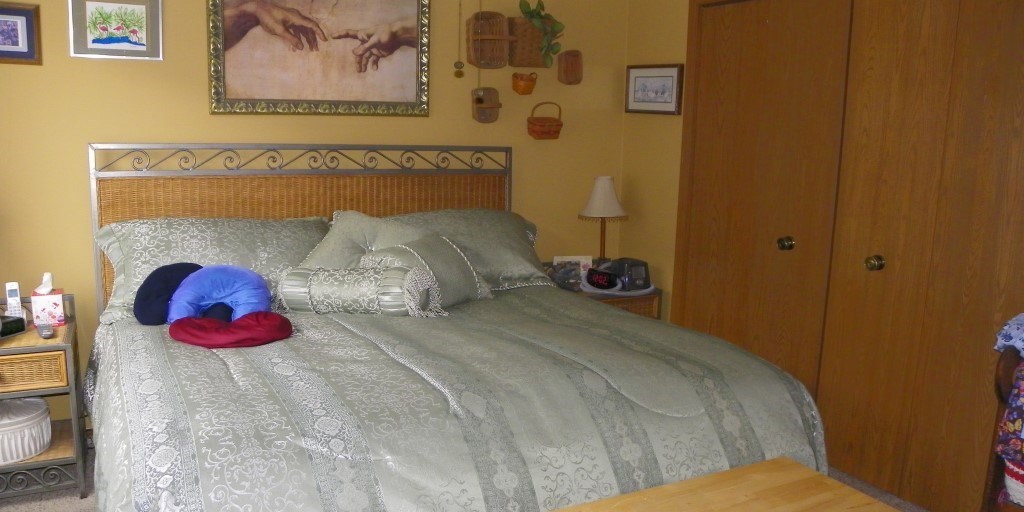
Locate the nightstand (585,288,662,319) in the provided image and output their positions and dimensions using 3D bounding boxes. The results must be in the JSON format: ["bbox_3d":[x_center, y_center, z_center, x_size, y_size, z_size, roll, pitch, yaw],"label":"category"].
[{"bbox_3d":[0.426,0.404,4.180,0.510,0.700,0.510,-4,11,-29],"label":"nightstand"}]

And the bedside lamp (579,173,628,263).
[{"bbox_3d":[0.493,-0.148,4.158,0.275,0.570,0.275,1,10,0],"label":"bedside lamp"}]

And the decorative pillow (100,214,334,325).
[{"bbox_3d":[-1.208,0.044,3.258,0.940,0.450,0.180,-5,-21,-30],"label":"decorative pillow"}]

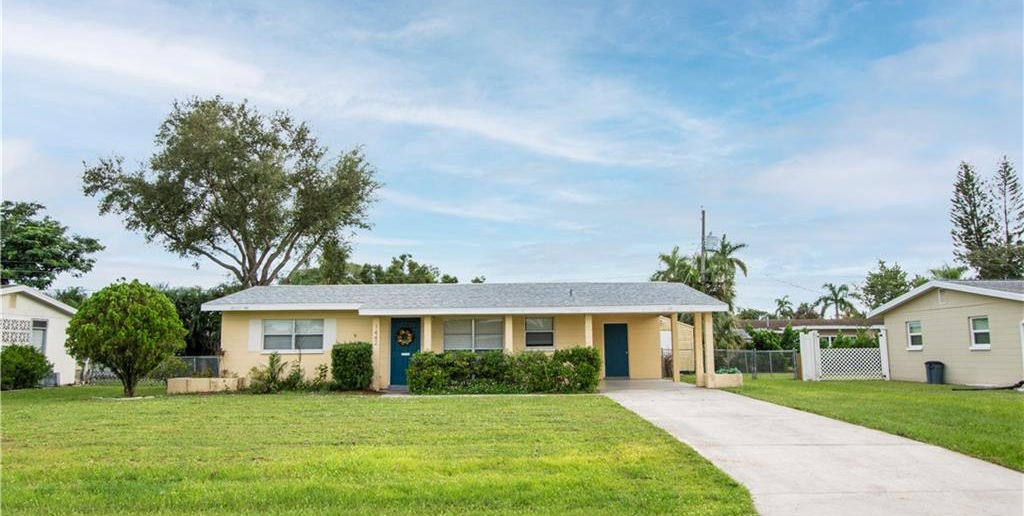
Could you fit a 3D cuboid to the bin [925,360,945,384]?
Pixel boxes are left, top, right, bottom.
[{"bbox_3d":[13.753,3.730,22.198,0.570,0.710,0.560,-1,-7,0],"label":"bin"}]

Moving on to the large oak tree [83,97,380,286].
[{"bbox_3d":[-14.360,-1.171,35.287,14.300,13.960,13.800,-1,-7,0],"label":"large oak tree"}]

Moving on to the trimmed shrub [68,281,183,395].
[{"bbox_3d":[-10.901,2.282,19.272,3.000,3.270,3.000,-1,-7,0],"label":"trimmed shrub"}]

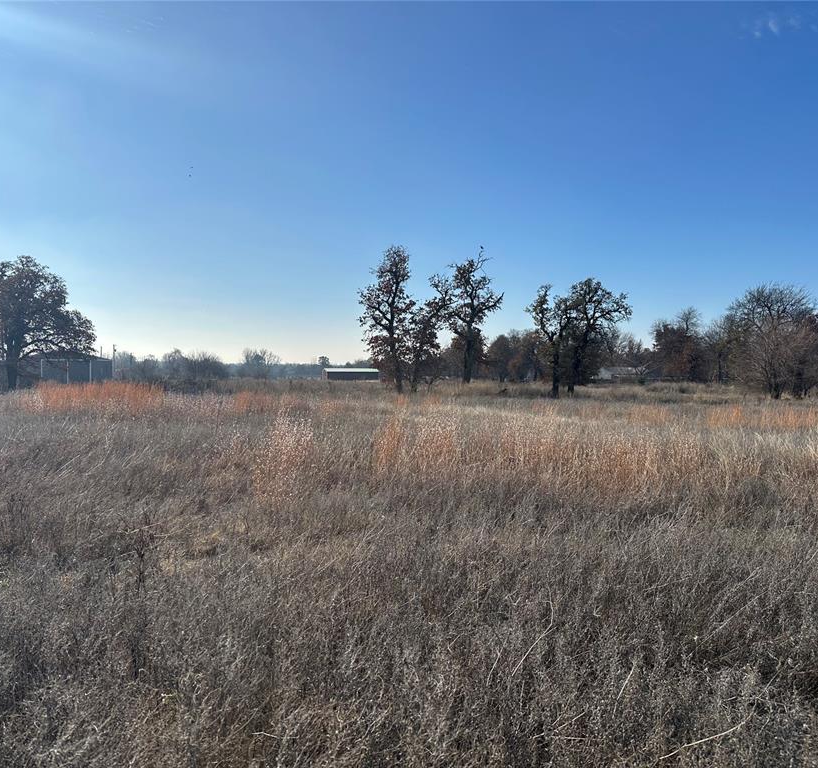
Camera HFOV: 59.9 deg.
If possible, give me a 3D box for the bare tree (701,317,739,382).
[{"bbox_3d":[40.360,-4.470,92.000,4.920,9.070,4.680,0,1,0],"label":"bare tree"}]

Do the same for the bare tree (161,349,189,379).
[{"bbox_3d":[-49.330,-4.330,150.000,5.920,6.340,5.620,0,1,0],"label":"bare tree"}]

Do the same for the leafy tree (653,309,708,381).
[{"bbox_3d":[30.590,-4.390,80.000,6.540,8.680,6.540,0,1,0],"label":"leafy tree"}]

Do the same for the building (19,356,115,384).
[{"bbox_3d":[-48.500,-1.900,99.000,12.200,4.400,12.000,0,1,-24],"label":"building"}]

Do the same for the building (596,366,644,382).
[{"bbox_3d":[42.990,-1.840,145.000,9.800,3.650,7.350,0,1,14],"label":"building"}]

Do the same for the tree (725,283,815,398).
[{"bbox_3d":[21.890,-2.600,43.000,5.450,7.090,5.180,0,1,0],"label":"tree"}]

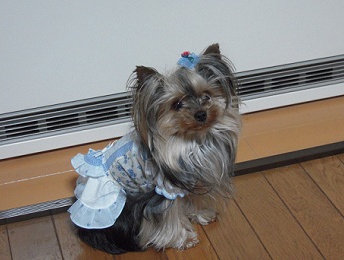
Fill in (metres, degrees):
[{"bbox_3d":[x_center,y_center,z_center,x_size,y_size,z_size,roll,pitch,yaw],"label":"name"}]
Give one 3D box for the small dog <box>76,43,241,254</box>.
[{"bbox_3d":[-0.036,0.028,0.865,0.223,0.317,0.159,11,36,17],"label":"small dog"}]

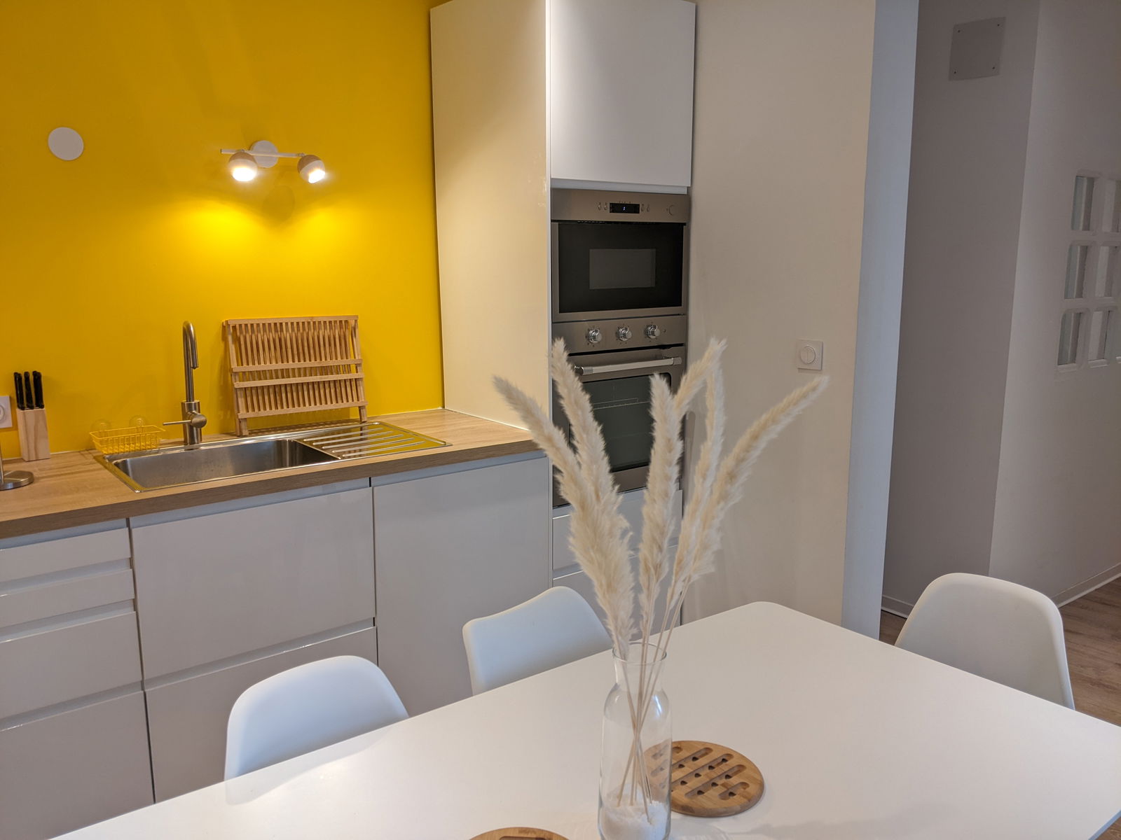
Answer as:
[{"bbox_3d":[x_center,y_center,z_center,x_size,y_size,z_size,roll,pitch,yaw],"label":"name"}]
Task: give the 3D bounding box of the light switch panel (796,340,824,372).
[{"bbox_3d":[0.752,-0.195,2.638,0.012,0.086,0.086,-8,13,-37],"label":"light switch panel"}]

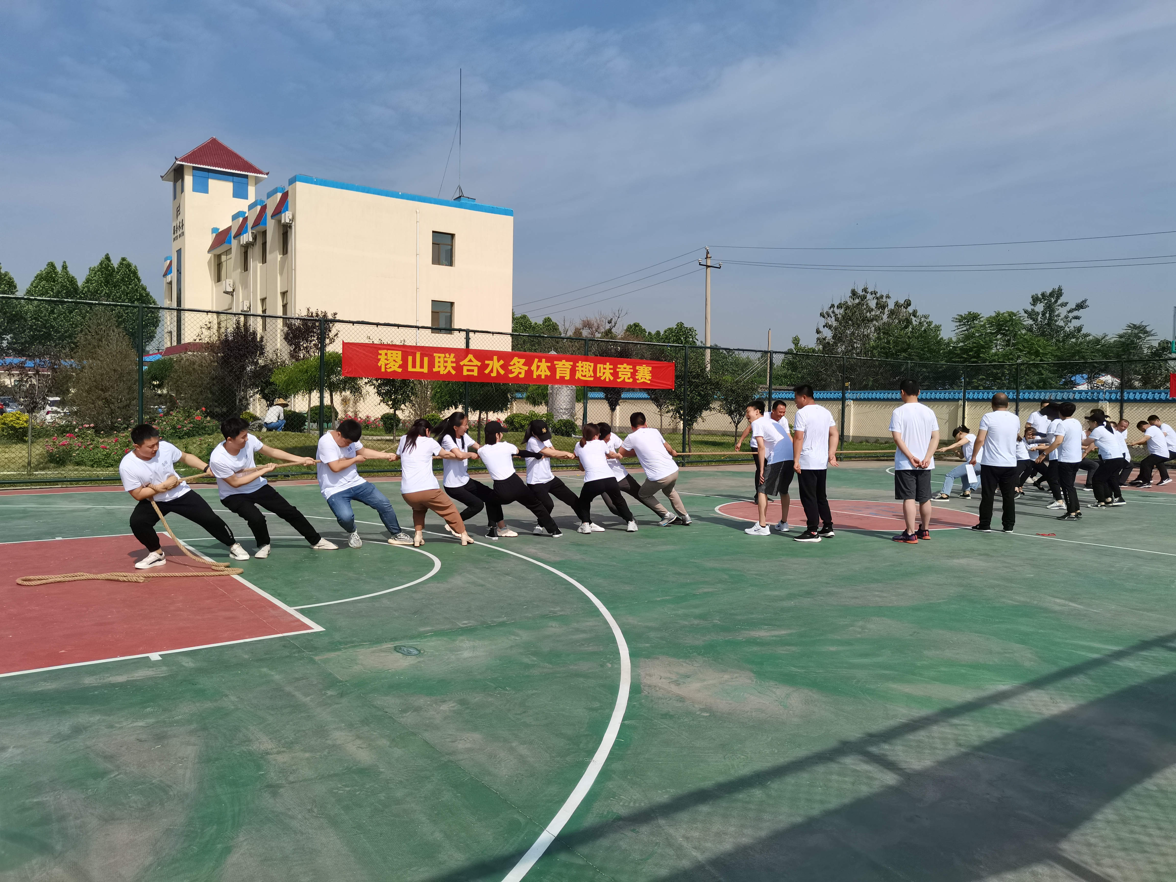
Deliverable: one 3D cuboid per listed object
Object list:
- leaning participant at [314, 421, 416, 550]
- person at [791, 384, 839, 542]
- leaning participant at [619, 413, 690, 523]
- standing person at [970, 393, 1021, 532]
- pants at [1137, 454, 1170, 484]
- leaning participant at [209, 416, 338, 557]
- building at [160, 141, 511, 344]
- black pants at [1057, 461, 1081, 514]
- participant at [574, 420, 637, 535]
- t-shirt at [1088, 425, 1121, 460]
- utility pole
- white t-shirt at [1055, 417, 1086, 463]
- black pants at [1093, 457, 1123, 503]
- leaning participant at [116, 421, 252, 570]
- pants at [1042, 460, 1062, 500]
[{"bbox_3d":[-2.254,0.403,8.900,0.800,1.270,0.760,2,2,35],"label":"leaning participant"},{"bbox_3d":[2.523,0.228,9.780,0.520,1.700,0.420,0,2,-15],"label":"person"},{"bbox_3d":[0.841,0.333,10.781,0.714,1.367,0.720,2,2,20],"label":"leaning participant"},{"bbox_3d":[4.927,0.249,10.680,0.560,1.660,0.360,1,2,0],"label":"standing person"},{"bbox_3d":[11.382,0.439,17.750,0.560,0.650,0.420,1,2,13],"label":"pants"},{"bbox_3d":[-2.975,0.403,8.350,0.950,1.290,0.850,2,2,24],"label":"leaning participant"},{"bbox_3d":[-18.574,-10.304,56.259,12.980,18.300,31.820,-1,2,-36],"label":"building"},{"bbox_3d":[6.616,0.580,12.150,0.330,0.800,0.310,-1,3,-41],"label":"black pants"},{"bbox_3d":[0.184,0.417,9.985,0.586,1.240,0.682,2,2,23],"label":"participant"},{"bbox_3d":[7.986,0.028,13.650,0.440,0.500,0.420,-1,3,-42],"label":"t-shirt"},{"bbox_3d":[6.292,-5.159,46.000,1.500,10.010,0.380,-1,2,-36],"label":"utility pole"},{"bbox_3d":[6.549,0.000,11.970,0.410,0.610,0.300,0,2,-22],"label":"white t-shirt"},{"bbox_3d":[8.066,0.620,13.700,0.420,0.680,0.420,-1,3,-42],"label":"black pants"},{"bbox_3d":[-3.430,0.463,7.579,0.980,1.228,0.580,-1,3,-45],"label":"leaning participant"},{"bbox_3d":[7.060,0.542,13.400,0.370,0.720,0.340,2,2,27],"label":"pants"}]

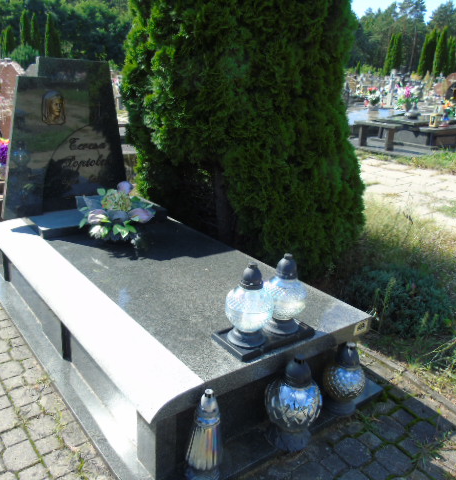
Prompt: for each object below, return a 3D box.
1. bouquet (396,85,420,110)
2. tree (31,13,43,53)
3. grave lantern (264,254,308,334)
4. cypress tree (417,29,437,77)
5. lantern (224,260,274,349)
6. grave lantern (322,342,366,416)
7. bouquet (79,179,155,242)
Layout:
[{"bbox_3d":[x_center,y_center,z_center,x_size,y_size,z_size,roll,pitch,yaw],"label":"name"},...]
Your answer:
[{"bbox_3d":[3.671,-2.898,9.400,0.460,0.520,0.440,-10,23,-36],"label":"bouquet"},{"bbox_3d":[-12.430,-13.274,30.000,0.800,3.300,0.800,-10,23,-36],"label":"tree"},{"bbox_3d":[0.219,0.199,1.759,0.170,0.310,0.170,3,18,-1],"label":"grave lantern"},{"bbox_3d":[13.313,-12.576,31.000,1.150,3.400,1.150,-10,23,-36],"label":"cypress tree"},{"bbox_3d":[0.078,0.226,1.665,0.173,0.301,0.173,3,18,-1],"label":"lantern"},{"bbox_3d":[0.482,0.552,1.861,0.184,0.305,0.184,-10,23,-36],"label":"grave lantern"},{"bbox_3d":[-0.692,-0.177,2.867,0.440,0.270,0.400,-10,23,-36],"label":"bouquet"}]

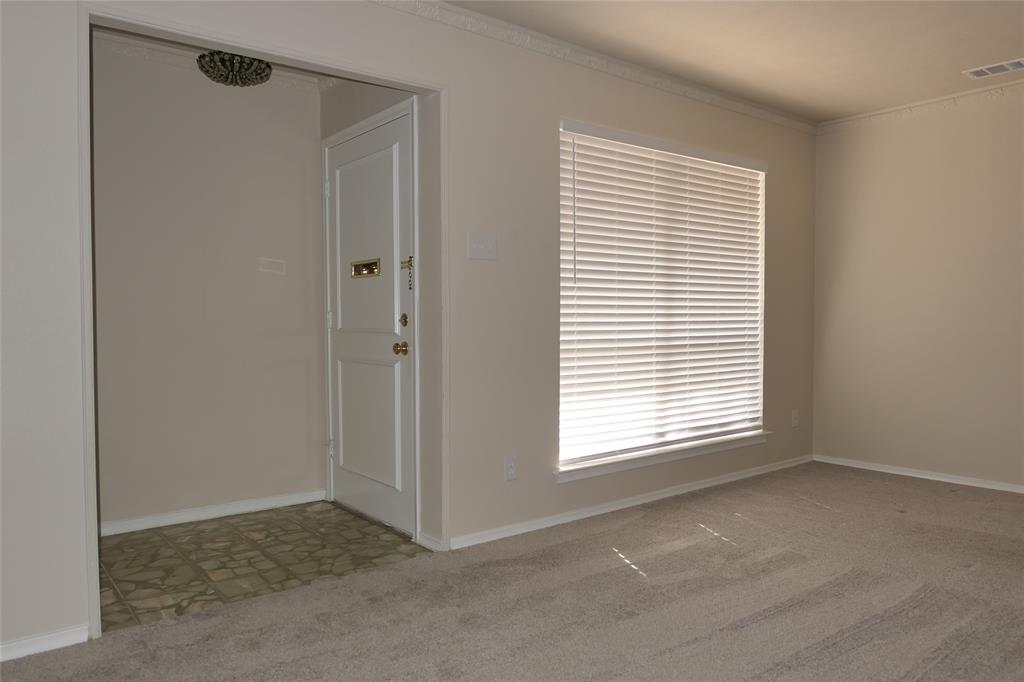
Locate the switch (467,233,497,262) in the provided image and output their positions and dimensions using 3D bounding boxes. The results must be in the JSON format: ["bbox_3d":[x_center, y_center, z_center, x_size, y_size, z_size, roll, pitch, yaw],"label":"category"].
[{"bbox_3d":[-0.131,-0.429,3.104,0.166,0.114,0.020,-2,3,-37],"label":"switch"}]

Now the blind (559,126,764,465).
[{"bbox_3d":[0.913,-0.231,3.957,1.755,1.715,0.060,-2,3,-37],"label":"blind"}]

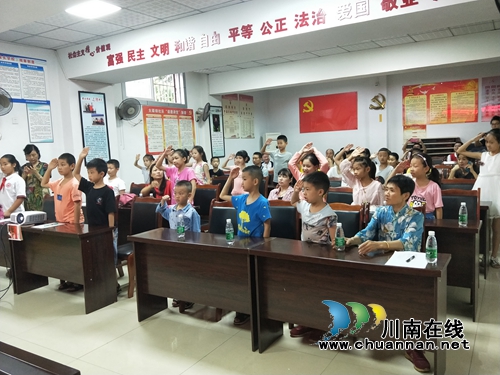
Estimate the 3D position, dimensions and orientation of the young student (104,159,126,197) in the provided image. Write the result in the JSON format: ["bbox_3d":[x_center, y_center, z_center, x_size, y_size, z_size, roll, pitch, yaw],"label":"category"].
[{"bbox_3d":[-2.054,0.292,5.519,0.400,1.440,0.280,0,6,27],"label":"young student"}]

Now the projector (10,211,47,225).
[{"bbox_3d":[-2.539,0.334,4.137,0.300,0.110,0.240,1,6,30],"label":"projector"}]

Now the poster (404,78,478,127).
[{"bbox_3d":[4.357,-1.938,8.280,1.510,0.940,0.020,0,6,27],"label":"poster"}]

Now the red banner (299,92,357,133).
[{"bbox_3d":[2.016,-1.907,9.349,1.500,0.960,0.030,0,7,29],"label":"red banner"}]

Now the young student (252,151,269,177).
[{"bbox_3d":[0.209,0.044,6.610,0.460,1.348,0.500,1,7,30],"label":"young student"}]

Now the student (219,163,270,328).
[{"bbox_3d":[-0.015,0.473,3.159,0.400,1.330,0.270,2,7,38],"label":"student"}]

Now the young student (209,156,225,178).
[{"bbox_3d":[-0.589,0.090,6.751,0.370,1.250,0.290,0,6,22],"label":"young student"}]

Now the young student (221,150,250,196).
[{"bbox_3d":[-0.189,0.168,5.740,0.420,1.490,0.300,1,6,35],"label":"young student"}]

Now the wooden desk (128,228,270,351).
[{"bbox_3d":[-0.402,0.788,2.994,1.194,0.765,0.383,1,6,30],"label":"wooden desk"}]

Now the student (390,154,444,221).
[{"bbox_3d":[1.625,0.346,3.471,0.460,1.341,0.360,4,9,42],"label":"student"}]

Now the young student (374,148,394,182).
[{"bbox_3d":[2.040,0.077,5.436,0.390,1.350,0.300,1,7,30],"label":"young student"}]

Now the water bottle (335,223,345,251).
[{"bbox_3d":[0.599,0.323,2.404,0.061,0.183,0.061,1,6,30],"label":"water bottle"}]

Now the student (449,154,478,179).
[{"bbox_3d":[3.055,0.148,5.164,0.520,1.236,0.600,0,7,22],"label":"student"}]

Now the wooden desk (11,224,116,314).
[{"bbox_3d":[-1.919,0.763,3.678,1.171,0.754,0.372,1,7,29],"label":"wooden desk"}]

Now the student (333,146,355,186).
[{"bbox_3d":[1.360,0.179,4.988,0.420,1.470,0.300,1,6,30],"label":"student"}]

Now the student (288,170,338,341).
[{"bbox_3d":[0.502,0.501,2.828,0.400,1.270,0.340,4,9,42],"label":"student"}]

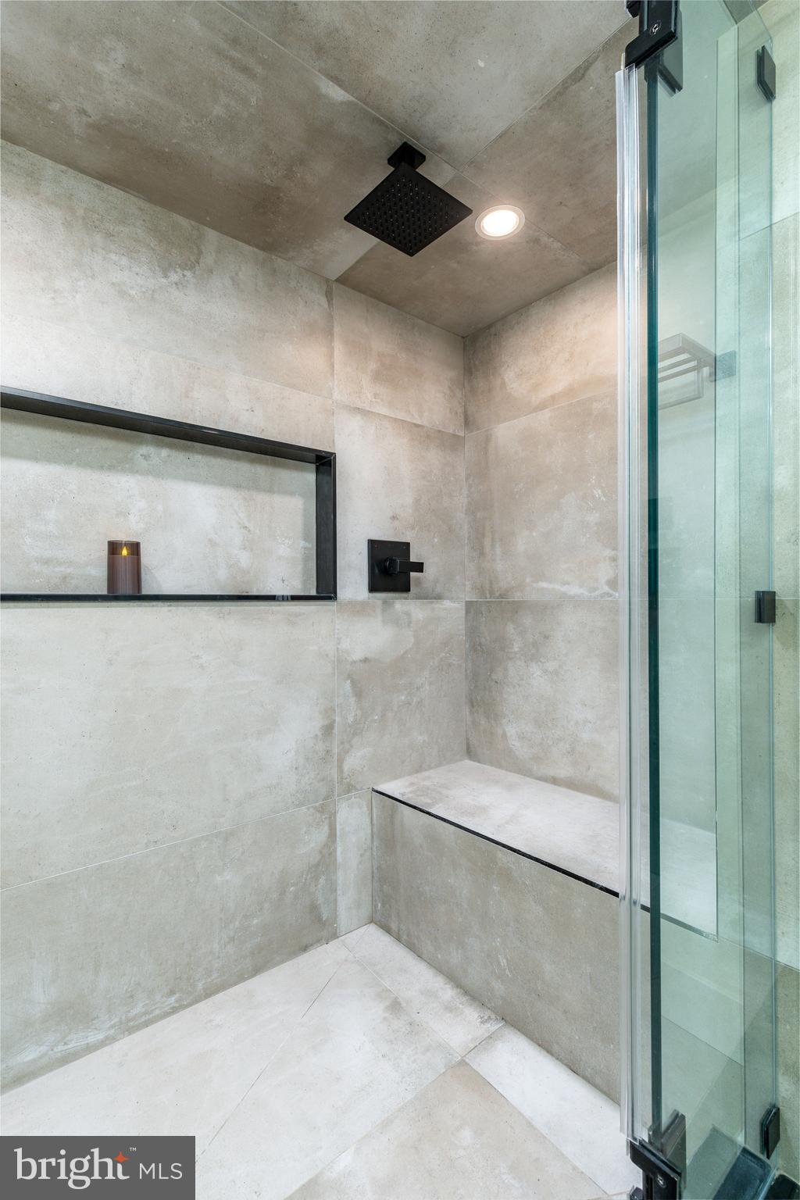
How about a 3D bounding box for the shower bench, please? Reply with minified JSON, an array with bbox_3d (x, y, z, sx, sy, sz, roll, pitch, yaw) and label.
[{"bbox_3d":[0.395,0.817,1.477,0.435,0.428,0.985,0,-1,-39],"label":"shower bench"}]

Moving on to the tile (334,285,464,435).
[{"bbox_3d":[0.018,-0.792,1.831,0.577,0.364,0.012,0,-1,-39],"label":"tile"}]

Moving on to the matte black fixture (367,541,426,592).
[{"bbox_3d":[-0.009,-0.109,1.744,0.174,0.167,0.078,0,-1,-39],"label":"matte black fixture"}]

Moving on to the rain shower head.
[{"bbox_3d":[0.018,-0.916,1.192,0.206,0.122,0.204,0,-1,-39],"label":"rain shower head"}]

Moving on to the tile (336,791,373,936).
[{"bbox_3d":[-0.142,0.822,1.682,0.138,0.426,0.012,0,-1,-39],"label":"tile"}]

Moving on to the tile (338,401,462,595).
[{"bbox_3d":[0.020,-0.305,1.827,0.576,0.610,0.012,0,-1,-39],"label":"tile"}]

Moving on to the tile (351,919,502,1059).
[{"bbox_3d":[0.026,1.038,1.458,0.155,0.012,0.545,0,-1,-39],"label":"tile"}]

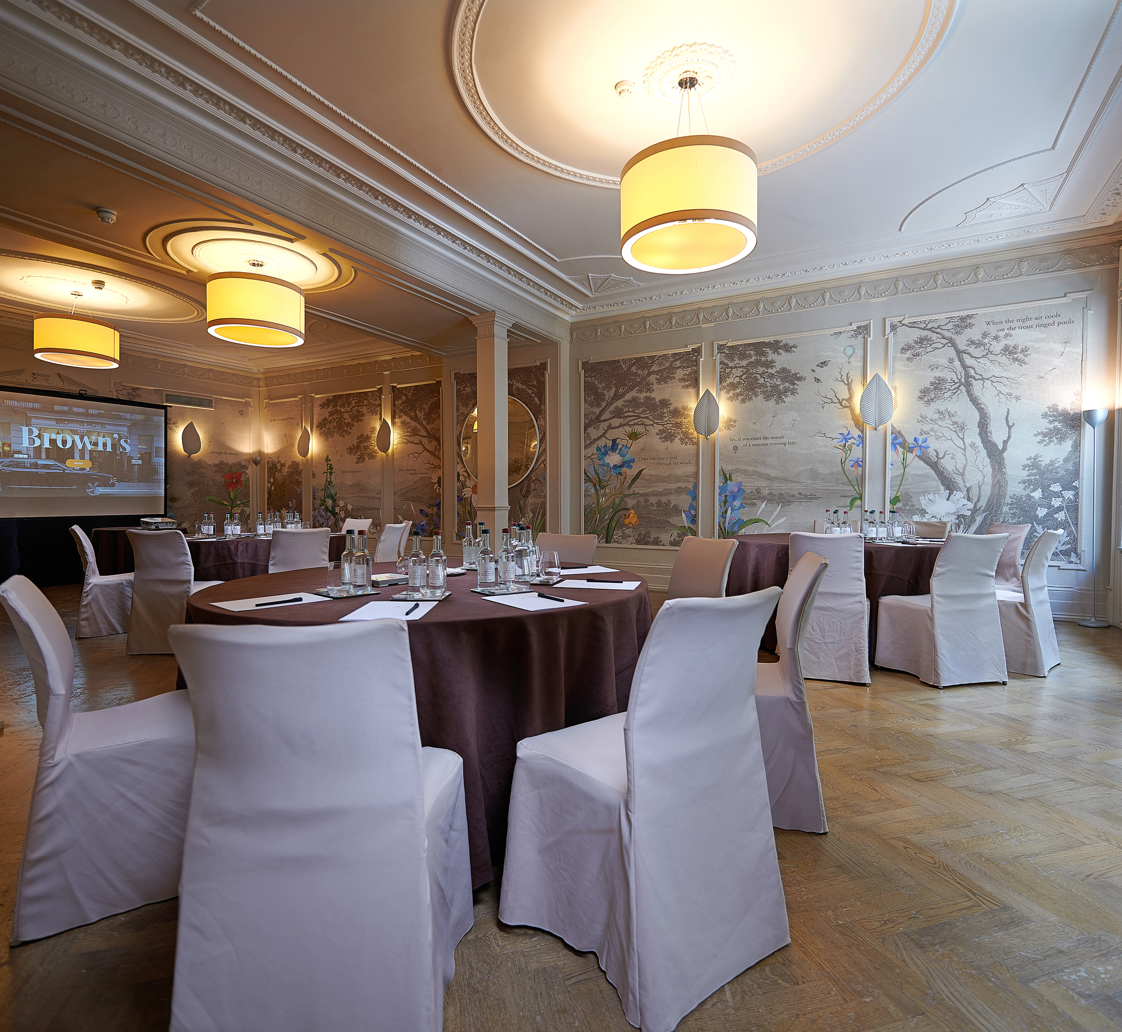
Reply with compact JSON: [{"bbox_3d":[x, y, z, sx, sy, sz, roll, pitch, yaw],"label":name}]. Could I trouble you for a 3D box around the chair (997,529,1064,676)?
[{"bbox_3d":[2.964,0.538,3.988,0.500,0.885,0.530,-1,2,-40],"label":"chair"}]

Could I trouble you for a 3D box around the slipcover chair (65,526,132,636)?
[{"bbox_3d":[-3.778,0.501,5.070,0.530,0.885,0.500,-1,2,-33],"label":"slipcover chair"}]

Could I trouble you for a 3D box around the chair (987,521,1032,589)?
[{"bbox_3d":[3.380,0.504,4.815,0.480,0.880,0.520,0,2,-6],"label":"chair"}]

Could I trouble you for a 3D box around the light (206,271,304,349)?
[{"bbox_3d":[-2.516,-1.683,4.986,0.714,0.395,0.714,1,2,29],"label":"light"}]

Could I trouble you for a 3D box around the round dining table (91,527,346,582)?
[{"bbox_3d":[-2.860,0.546,5.699,1.750,0.757,1.750,0,2,0],"label":"round dining table"}]

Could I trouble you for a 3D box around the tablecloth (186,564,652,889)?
[{"bbox_3d":[-0.504,0.638,2.455,1.700,0.753,1.700,0,2,0],"label":"tablecloth"}]

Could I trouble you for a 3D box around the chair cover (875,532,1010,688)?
[{"bbox_3d":[2.368,0.546,3.725,0.500,0.885,0.530,0,2,-9],"label":"chair cover"}]

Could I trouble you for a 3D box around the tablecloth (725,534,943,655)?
[{"bbox_3d":[2.260,0.572,4.950,1.740,0.757,1.740,0,2,0],"label":"tablecloth"}]

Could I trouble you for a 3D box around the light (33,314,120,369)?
[{"bbox_3d":[-5.164,-1.859,6.443,0.714,0.396,0.714,1,2,29],"label":"light"}]

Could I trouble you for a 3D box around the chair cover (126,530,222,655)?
[{"bbox_3d":[-2.845,0.520,4.481,0.500,0.885,0.530,0,2,2],"label":"chair cover"}]

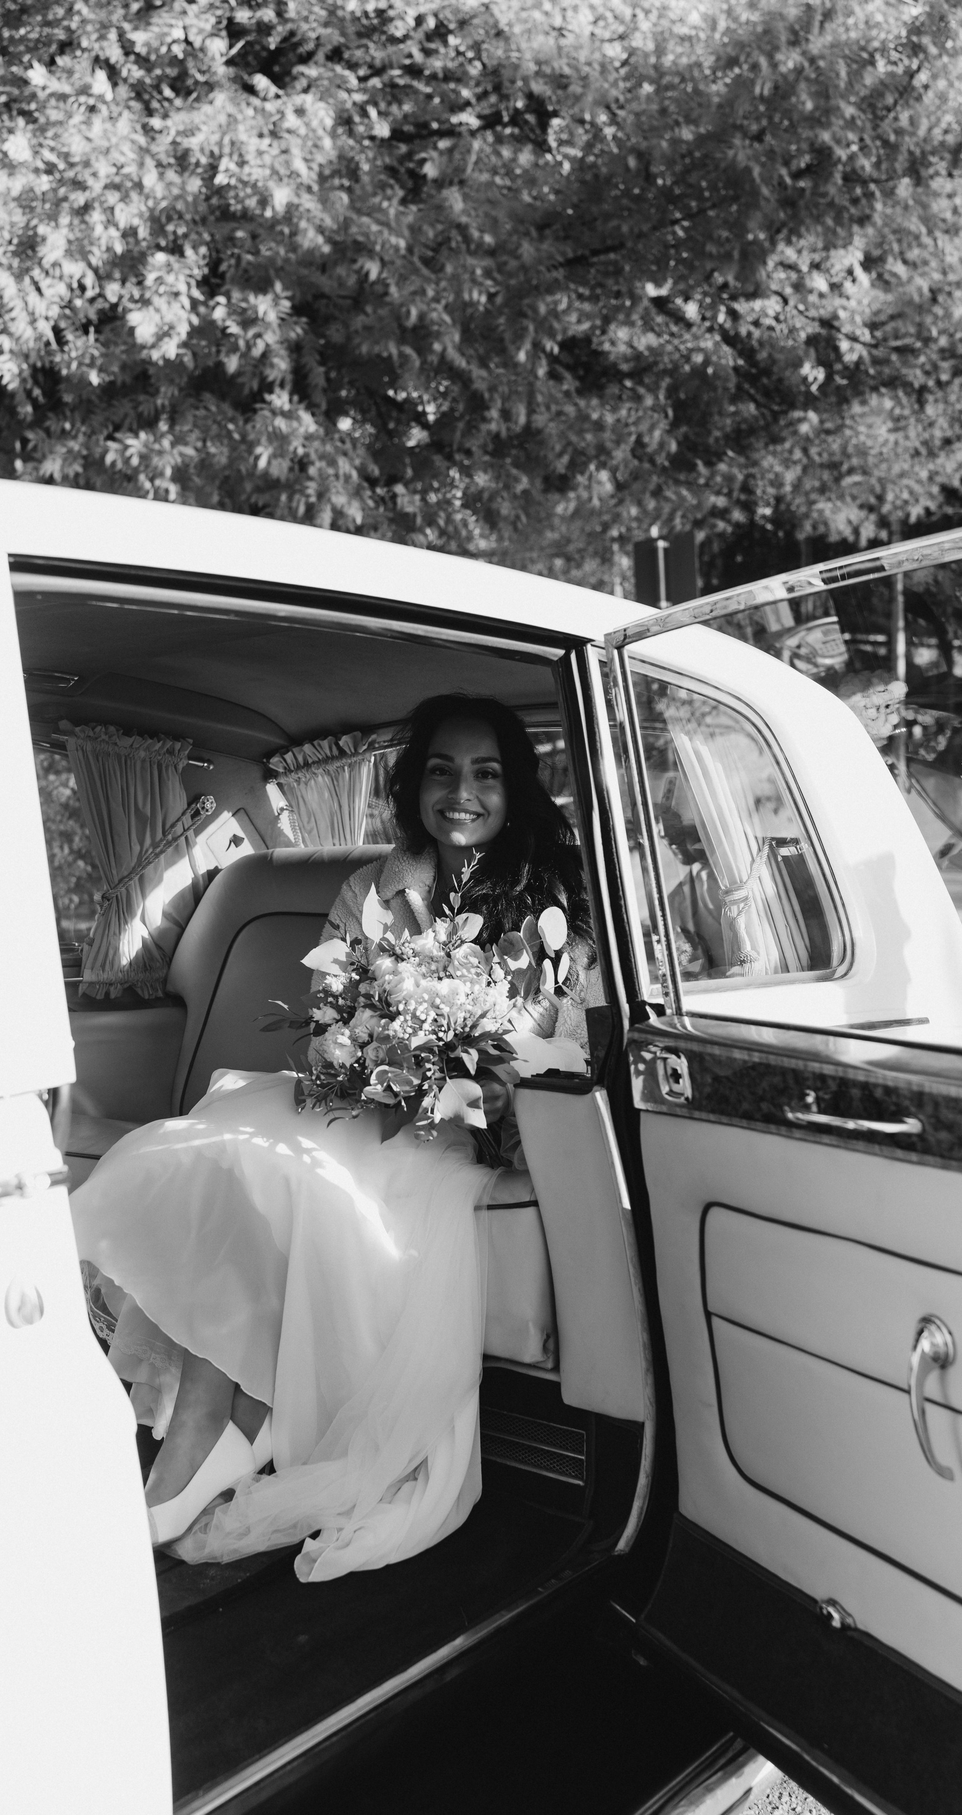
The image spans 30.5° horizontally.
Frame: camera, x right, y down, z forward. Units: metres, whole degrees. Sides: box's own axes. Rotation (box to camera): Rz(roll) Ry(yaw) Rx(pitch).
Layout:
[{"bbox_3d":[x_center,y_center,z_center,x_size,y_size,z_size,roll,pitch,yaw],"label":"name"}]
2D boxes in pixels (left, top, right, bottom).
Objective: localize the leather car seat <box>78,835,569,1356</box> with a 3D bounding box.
[{"bbox_3d":[-0.234,0.229,2.894,1.380,0.650,0.740,0,3,38],"label":"leather car seat"}]

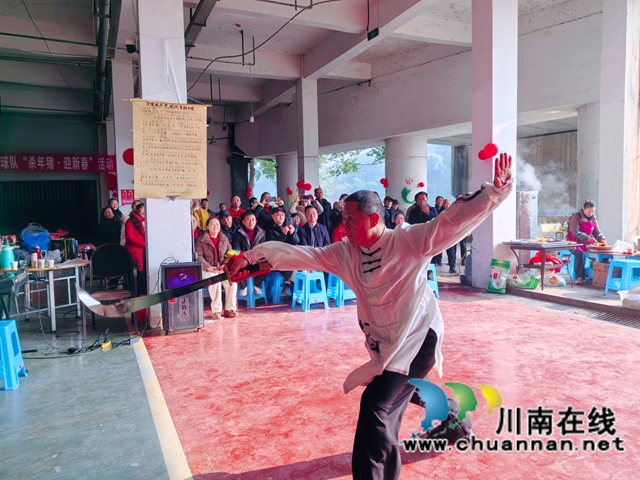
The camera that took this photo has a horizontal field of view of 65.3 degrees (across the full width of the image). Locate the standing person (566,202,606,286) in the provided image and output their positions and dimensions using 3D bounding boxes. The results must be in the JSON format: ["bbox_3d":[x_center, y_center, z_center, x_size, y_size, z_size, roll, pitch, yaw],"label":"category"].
[{"bbox_3d":[4.271,0.039,8.000,0.500,1.340,0.420,-3,4,-30],"label":"standing person"}]

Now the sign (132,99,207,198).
[{"bbox_3d":[-1.658,-0.985,5.509,0.780,1.055,0.030,-3,4,-26],"label":"sign"}]

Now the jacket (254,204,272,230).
[{"bbox_3d":[-0.939,-0.290,8.597,0.560,0.700,0.400,-2,3,-8],"label":"jacket"}]

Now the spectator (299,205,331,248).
[{"bbox_3d":[-0.080,0.212,7.250,0.500,1.380,0.720,-1,3,1],"label":"spectator"}]

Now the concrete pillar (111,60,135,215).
[{"bbox_3d":[-5.130,-2.004,13.000,0.500,5.300,0.500,-2,4,-24],"label":"concrete pillar"}]

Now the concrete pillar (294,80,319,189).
[{"bbox_3d":[-0.378,-2.202,15.100,0.500,5.300,0.500,-2,4,-24],"label":"concrete pillar"}]

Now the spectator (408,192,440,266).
[{"bbox_3d":[1.821,-0.023,8.700,0.550,1.620,0.400,0,3,12],"label":"spectator"}]

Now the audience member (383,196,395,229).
[{"bbox_3d":[1.391,-0.138,10.212,0.480,1.560,0.320,-1,3,8],"label":"audience member"}]

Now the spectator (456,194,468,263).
[{"bbox_3d":[3.125,-0.226,10.909,0.480,1.590,0.330,0,4,15],"label":"spectator"}]

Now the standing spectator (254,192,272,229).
[{"bbox_3d":[-0.940,-0.010,8.614,0.540,1.580,0.420,-2,3,-8],"label":"standing spectator"}]

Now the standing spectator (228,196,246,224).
[{"bbox_3d":[-1.587,-0.036,9.600,0.480,1.650,0.330,-2,3,-12],"label":"standing spectator"}]

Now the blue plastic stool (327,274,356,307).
[{"bbox_3d":[0.344,0.663,7.000,0.350,0.495,0.350,-3,4,-30],"label":"blue plastic stool"}]

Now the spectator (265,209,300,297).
[{"bbox_3d":[-0.554,0.175,7.003,0.520,1.270,0.660,-2,4,-14],"label":"spectator"}]

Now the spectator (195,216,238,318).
[{"bbox_3d":[-1.355,0.335,6.600,0.540,1.250,0.750,-1,3,-9],"label":"spectator"}]

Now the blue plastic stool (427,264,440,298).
[{"bbox_3d":[1.504,0.588,7.220,0.350,0.465,0.340,-3,4,-24],"label":"blue plastic stool"}]

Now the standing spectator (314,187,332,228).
[{"bbox_3d":[0.018,-0.096,9.010,0.500,1.670,0.330,-2,3,-8],"label":"standing spectator"}]

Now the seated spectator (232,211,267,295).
[{"bbox_3d":[-0.961,0.213,6.904,0.520,1.220,0.660,-2,3,-10],"label":"seated spectator"}]

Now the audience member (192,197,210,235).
[{"bbox_3d":[-2.130,0.015,8.714,0.500,1.560,0.340,-2,4,-12],"label":"audience member"}]

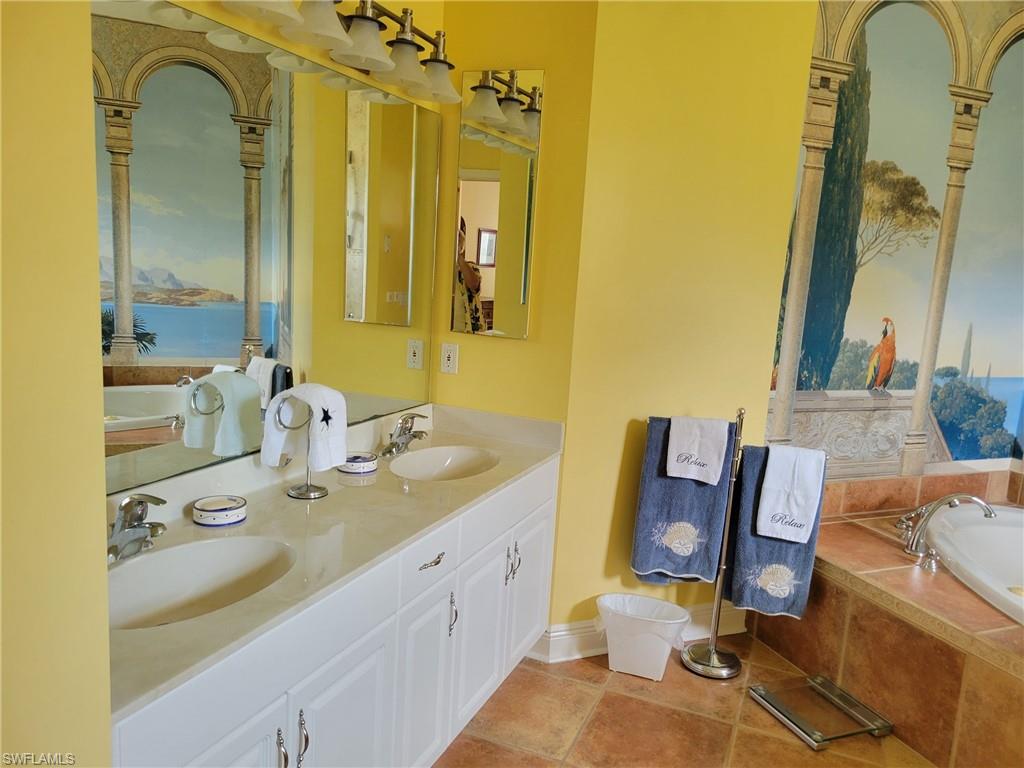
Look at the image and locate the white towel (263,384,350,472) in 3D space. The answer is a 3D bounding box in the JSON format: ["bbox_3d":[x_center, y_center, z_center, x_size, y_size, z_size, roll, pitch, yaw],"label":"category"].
[{"bbox_3d":[-0.555,0.107,2.084,0.190,0.228,0.160,7,10,23],"label":"white towel"}]

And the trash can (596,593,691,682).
[{"bbox_3d":[0.481,0.955,2.885,0.345,0.250,0.200,7,10,20],"label":"trash can"}]

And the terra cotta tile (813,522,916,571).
[{"bbox_3d":[1.382,0.660,3.131,0.467,0.012,0.467,0,10,-22],"label":"terra cotta tile"}]

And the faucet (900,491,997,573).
[{"bbox_3d":[1.721,0.559,3.010,0.295,0.265,0.380,6,10,18],"label":"faucet"}]

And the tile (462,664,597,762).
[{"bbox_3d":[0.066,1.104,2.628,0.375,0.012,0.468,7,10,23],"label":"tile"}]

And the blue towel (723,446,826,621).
[{"bbox_3d":[0.972,0.557,2.868,0.315,0.645,0.085,4,9,5],"label":"blue towel"}]

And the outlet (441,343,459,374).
[{"bbox_3d":[-0.240,-0.093,2.936,0.069,0.114,0.008,7,10,23],"label":"outlet"}]

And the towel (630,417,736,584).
[{"bbox_3d":[0.637,0.448,2.885,0.330,0.642,0.085,4,9,5],"label":"towel"}]

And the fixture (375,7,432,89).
[{"bbox_3d":[-0.328,-1.038,2.362,0.180,0.212,0.180,3,9,-1],"label":"fixture"}]

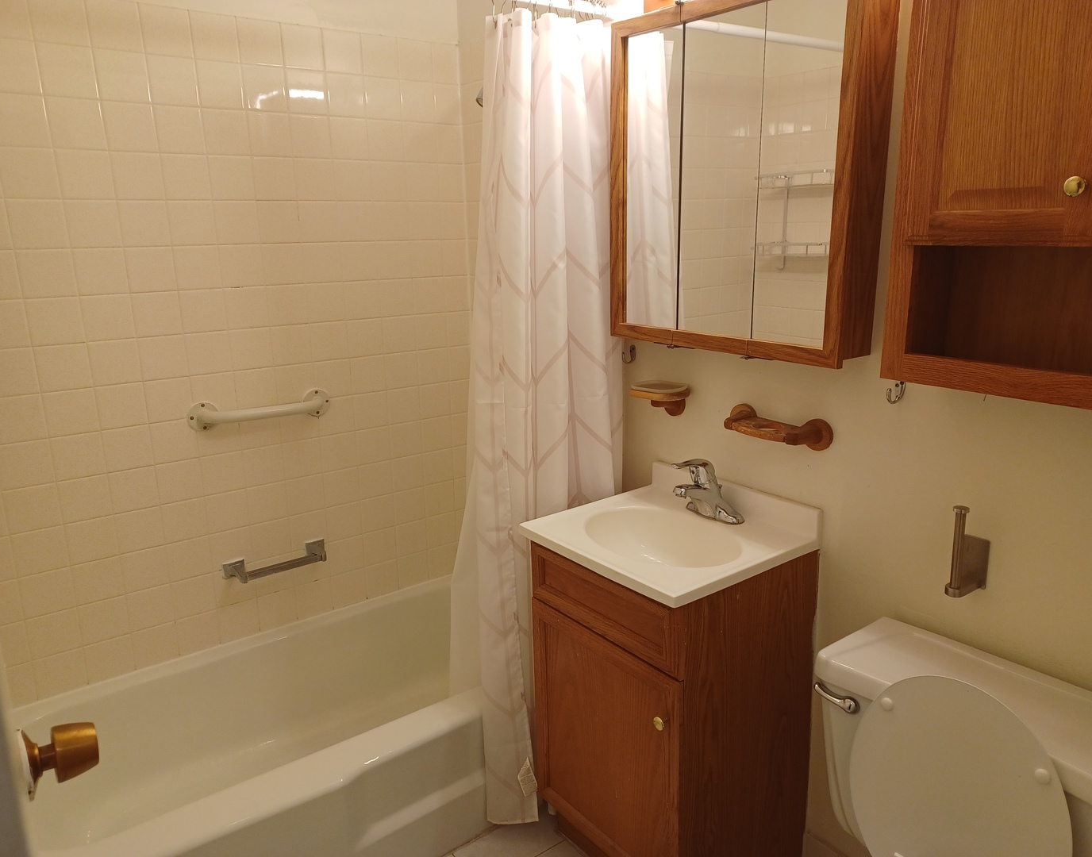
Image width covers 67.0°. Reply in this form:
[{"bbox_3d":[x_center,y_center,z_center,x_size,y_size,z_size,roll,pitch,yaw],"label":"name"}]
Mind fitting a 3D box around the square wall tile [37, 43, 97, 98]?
[{"bbox_3d":[-1.081,-0.806,1.867,0.108,0.108,0.010,-11,17,-35],"label":"square wall tile"}]

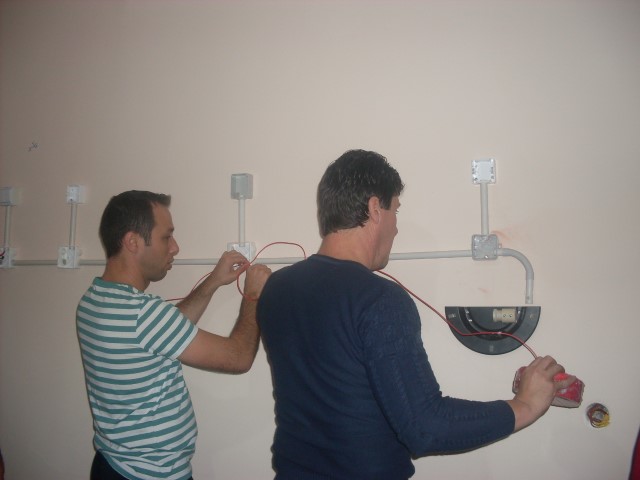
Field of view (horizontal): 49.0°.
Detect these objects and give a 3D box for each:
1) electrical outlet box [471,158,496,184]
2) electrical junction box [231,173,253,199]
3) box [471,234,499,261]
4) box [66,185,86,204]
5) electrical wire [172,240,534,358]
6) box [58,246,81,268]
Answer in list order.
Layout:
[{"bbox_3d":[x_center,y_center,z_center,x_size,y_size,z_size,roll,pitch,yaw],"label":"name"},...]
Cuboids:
[{"bbox_3d":[0.528,-0.219,2.255,0.073,0.076,0.034,-2,-6,18],"label":"electrical outlet box"},{"bbox_3d":[-0.280,-0.194,2.504,0.064,0.084,0.049,-2,-6,18],"label":"electrical junction box"},{"bbox_3d":[0.525,0.024,2.230,0.079,0.079,0.041,-2,-6,18],"label":"box"},{"bbox_3d":[-0.943,-0.176,2.722,0.063,0.071,0.036,-2,-6,18],"label":"box"},{"bbox_3d":[0.006,0.141,1.797,1.051,0.278,0.263,-2,-6,18],"label":"electrical wire"},{"bbox_3d":[-0.965,0.068,2.707,0.074,0.080,0.036,-2,-6,18],"label":"box"}]

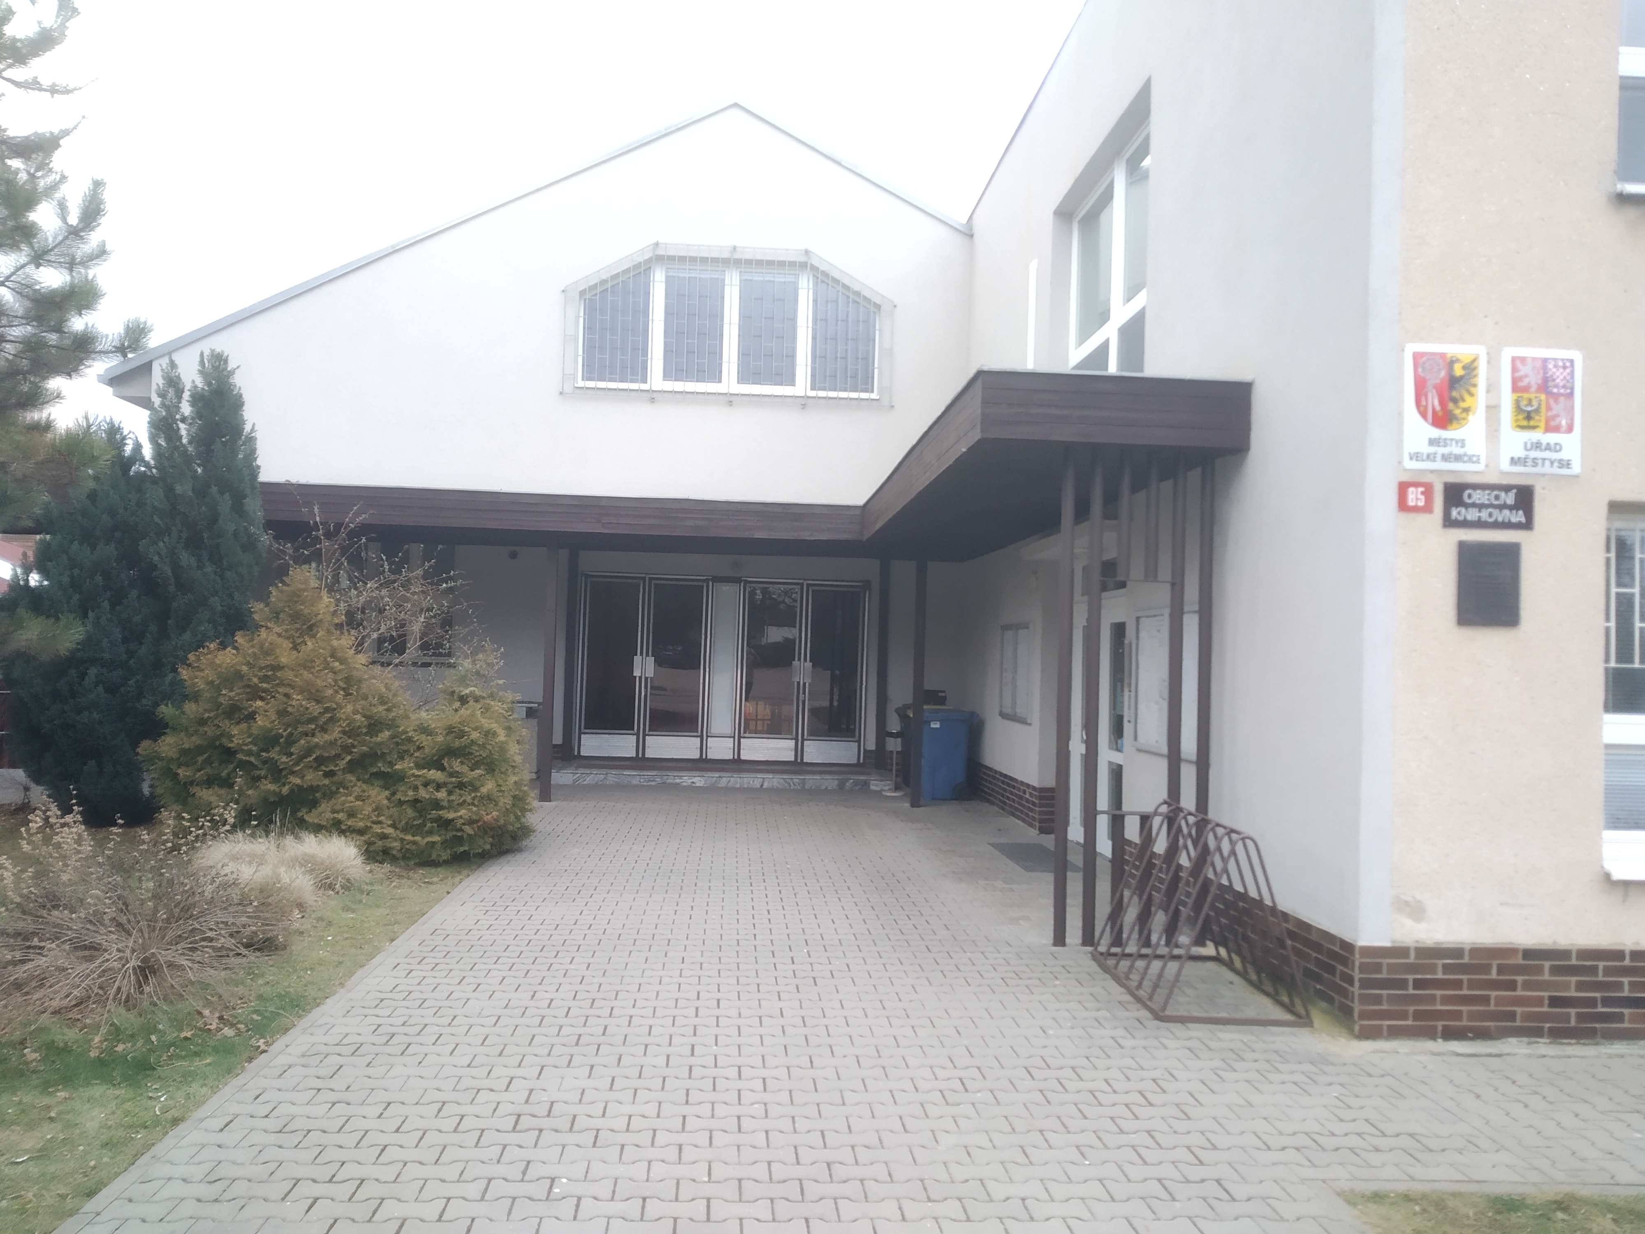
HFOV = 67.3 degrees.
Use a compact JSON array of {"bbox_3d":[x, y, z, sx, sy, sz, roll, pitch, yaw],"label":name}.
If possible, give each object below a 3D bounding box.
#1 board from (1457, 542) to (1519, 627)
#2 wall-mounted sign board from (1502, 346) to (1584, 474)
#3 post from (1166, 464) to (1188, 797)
[{"bbox_3d":[3.164,-0.157,5.864,0.308,0.400,0.030,2,-2,-4],"label":"board"},{"bbox_3d":[3.437,-0.981,5.905,0.401,0.600,0.020,2,-2,-4],"label":"wall-mounted sign board"},{"bbox_3d":[2.156,0.502,7.539,0.057,2.987,0.057,2,-2,-4],"label":"post"}]

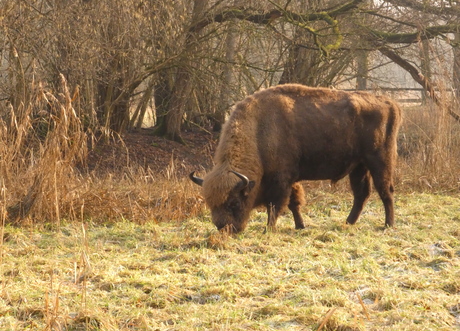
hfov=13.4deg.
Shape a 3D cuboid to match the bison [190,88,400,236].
[{"bbox_3d":[0.775,-0.090,22.500,2.500,1.700,0.870,0,2,-17],"label":"bison"}]

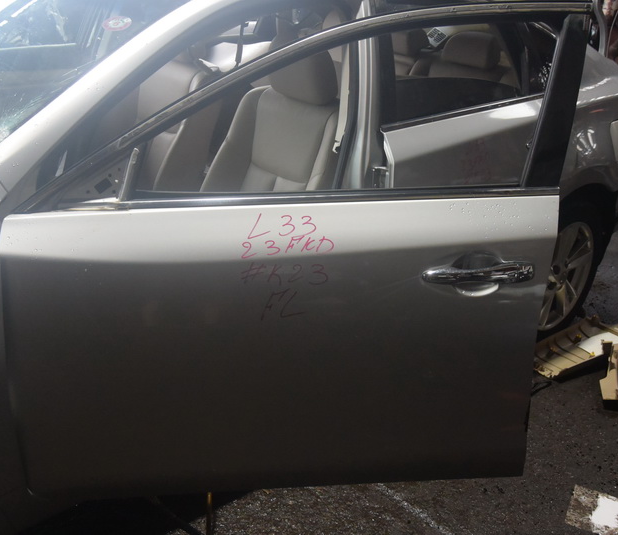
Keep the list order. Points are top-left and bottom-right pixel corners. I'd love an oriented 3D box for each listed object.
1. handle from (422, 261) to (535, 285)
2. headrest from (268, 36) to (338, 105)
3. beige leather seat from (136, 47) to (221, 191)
[{"bbox_3d":[0.344,0.010,1.626,0.233,0.038,0.050,1,20,-7],"label":"handle"},{"bbox_3d":[-0.017,-0.653,2.643,0.130,0.210,0.260,-5,20,-45],"label":"headrest"},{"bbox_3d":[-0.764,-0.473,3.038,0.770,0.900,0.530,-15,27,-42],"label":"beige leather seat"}]

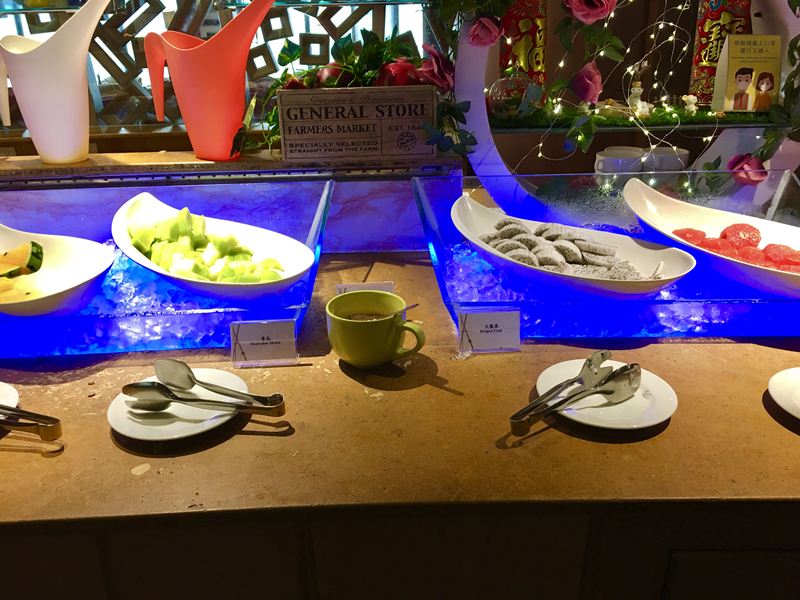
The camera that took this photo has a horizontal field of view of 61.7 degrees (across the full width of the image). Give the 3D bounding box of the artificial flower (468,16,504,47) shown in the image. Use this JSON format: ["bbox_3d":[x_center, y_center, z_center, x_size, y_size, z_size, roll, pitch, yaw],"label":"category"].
[{"bbox_3d":[0.163,-0.506,1.263,0.067,0.062,0.066,1,23,6],"label":"artificial flower"}]

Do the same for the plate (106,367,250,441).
[{"bbox_3d":[-0.270,0.132,0.826,0.166,0.021,0.166,-1,23,0],"label":"plate"}]

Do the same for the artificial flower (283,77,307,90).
[{"bbox_3d":[-0.214,-0.438,1.363,0.052,0.045,0.052,-1,23,0],"label":"artificial flower"}]

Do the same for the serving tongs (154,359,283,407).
[{"bbox_3d":[-0.238,0.111,0.835,0.200,0.045,0.066,4,24,11],"label":"serving tongs"}]

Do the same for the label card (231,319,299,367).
[{"bbox_3d":[-0.191,0.062,0.953,0.091,0.056,0.036,-2,23,-3],"label":"label card"}]

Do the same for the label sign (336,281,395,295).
[{"bbox_3d":[-0.055,0.007,1.062,0.090,0.061,0.030,-2,23,-3],"label":"label sign"}]

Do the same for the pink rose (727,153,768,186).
[{"bbox_3d":[0.707,-0.268,1.364,0.080,0.066,0.070,9,25,22],"label":"pink rose"}]

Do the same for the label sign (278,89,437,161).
[{"bbox_3d":[-0.084,-0.356,1.362,0.312,0.142,0.020,-2,23,-1],"label":"label sign"}]

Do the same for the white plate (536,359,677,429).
[{"bbox_3d":[0.256,0.122,0.841,0.167,0.020,0.167,-1,23,0],"label":"white plate"}]

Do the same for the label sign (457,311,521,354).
[{"bbox_3d":[0.132,0.045,0.981,0.090,0.056,0.036,-1,23,-1],"label":"label sign"}]

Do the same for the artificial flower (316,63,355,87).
[{"bbox_3d":[-0.143,-0.495,1.490,0.080,0.070,0.080,-1,23,0],"label":"artificial flower"}]

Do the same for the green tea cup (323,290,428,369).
[{"bbox_3d":[-0.033,0.045,0.954,0.139,0.080,0.110,7,24,17],"label":"green tea cup"}]

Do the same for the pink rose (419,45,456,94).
[{"bbox_3d":[0.079,-0.499,1.450,0.080,0.100,0.075,12,26,28],"label":"pink rose"}]

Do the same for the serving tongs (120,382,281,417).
[{"bbox_3d":[-0.231,0.112,0.811,0.205,0.042,0.060,5,24,13],"label":"serving tongs"}]

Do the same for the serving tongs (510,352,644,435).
[{"bbox_3d":[0.212,0.115,0.811,0.197,0.046,0.062,-18,28,-34],"label":"serving tongs"}]

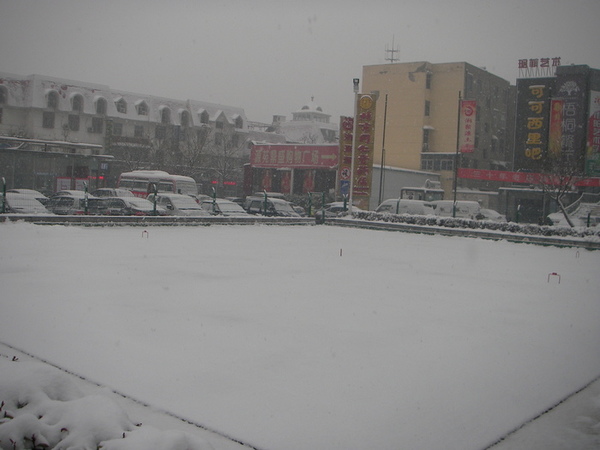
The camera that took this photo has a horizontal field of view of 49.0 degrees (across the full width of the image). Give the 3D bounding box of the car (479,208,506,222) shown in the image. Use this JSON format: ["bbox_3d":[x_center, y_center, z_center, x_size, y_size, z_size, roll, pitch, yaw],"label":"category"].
[{"bbox_3d":[15.208,-0.636,55.500,1.700,1.450,4.400,0,4,-44],"label":"car"}]

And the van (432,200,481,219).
[{"bbox_3d":[12.748,-1.018,54.000,1.580,1.920,3.950,0,4,-44],"label":"van"}]

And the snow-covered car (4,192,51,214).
[{"bbox_3d":[-11.304,-0.524,25.900,1.720,1.460,4.400,0,4,-44],"label":"snow-covered car"}]

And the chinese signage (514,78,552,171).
[{"bbox_3d":[23.324,-10.041,65.814,3.588,9.166,0.300,5,3,40],"label":"chinese signage"}]

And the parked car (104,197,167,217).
[{"bbox_3d":[-7.958,-0.548,29.700,1.740,1.460,4.500,0,4,-44],"label":"parked car"}]

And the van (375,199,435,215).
[{"bbox_3d":[6.537,-0.531,40.819,3.700,1.920,1.550,5,3,40],"label":"van"}]

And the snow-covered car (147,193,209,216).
[{"bbox_3d":[-5.661,-0.571,29.906,1.680,1.520,4.150,1,3,-37],"label":"snow-covered car"}]

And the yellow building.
[{"bbox_3d":[16.979,-9.787,82.313,13.691,17.716,12.500,5,3,40],"label":"yellow building"}]

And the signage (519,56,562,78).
[{"bbox_3d":[23.757,-15.598,65.459,4.215,2.081,0.250,5,3,40],"label":"signage"}]

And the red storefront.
[{"bbox_3d":[0.340,-3.732,56.800,10.375,6.103,4.000,5,3,40],"label":"red storefront"}]

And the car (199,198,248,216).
[{"bbox_3d":[-3.802,-0.477,32.012,1.700,1.470,4.300,1,3,-38],"label":"car"}]

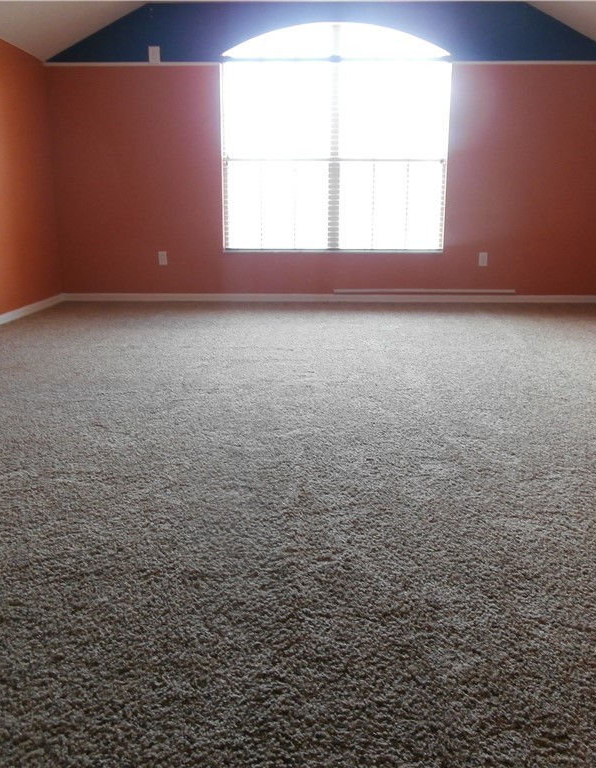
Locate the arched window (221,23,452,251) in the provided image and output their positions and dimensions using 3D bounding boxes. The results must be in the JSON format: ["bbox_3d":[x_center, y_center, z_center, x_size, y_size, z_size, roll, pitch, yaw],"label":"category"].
[{"bbox_3d":[0.312,-2.073,6.309,1.920,1.850,0.120,1,14,2],"label":"arched window"}]

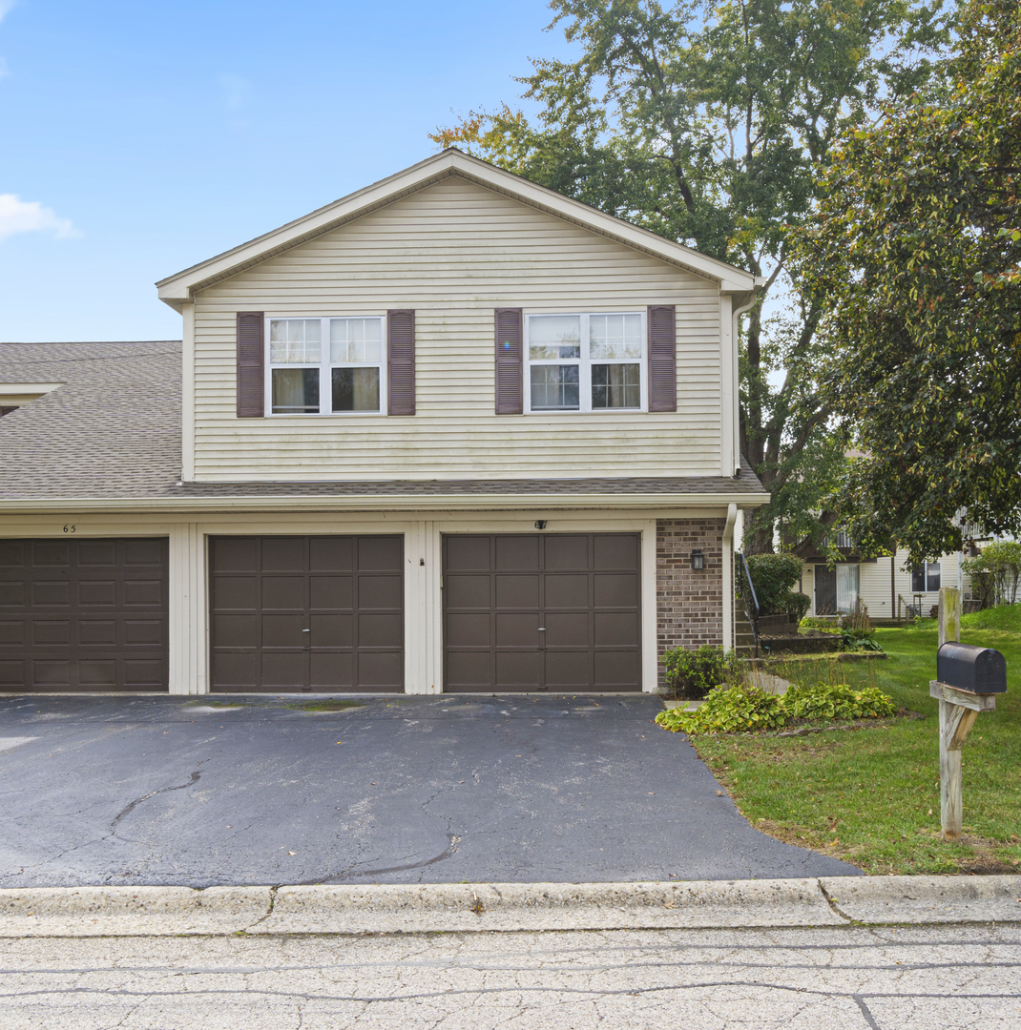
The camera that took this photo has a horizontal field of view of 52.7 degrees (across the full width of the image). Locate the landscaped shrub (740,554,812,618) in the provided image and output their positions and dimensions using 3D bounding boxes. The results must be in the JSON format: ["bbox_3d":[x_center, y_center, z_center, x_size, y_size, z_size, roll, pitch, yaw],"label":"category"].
[{"bbox_3d":[4.500,1.220,17.500,1.300,1.150,1.200,-1,-2,2],"label":"landscaped shrub"}]

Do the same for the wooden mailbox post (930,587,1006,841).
[{"bbox_3d":[2.600,1.175,5.920,0.190,1.500,0.780,-1,-2,3],"label":"wooden mailbox post"}]

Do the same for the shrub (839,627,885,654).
[{"bbox_3d":[5.450,1.950,15.950,0.720,0.420,0.650,-1,-2,2],"label":"shrub"}]

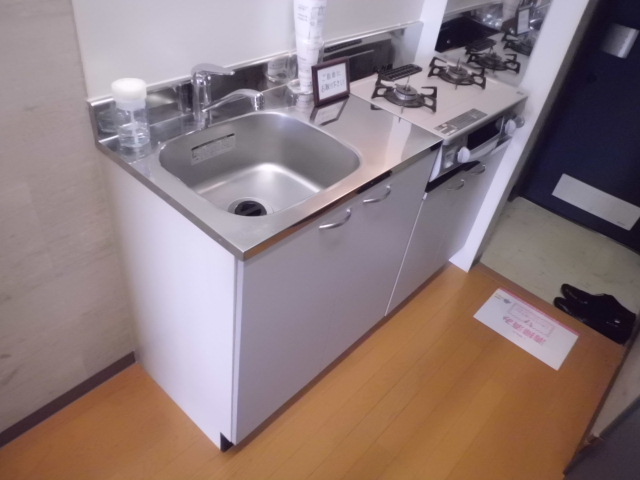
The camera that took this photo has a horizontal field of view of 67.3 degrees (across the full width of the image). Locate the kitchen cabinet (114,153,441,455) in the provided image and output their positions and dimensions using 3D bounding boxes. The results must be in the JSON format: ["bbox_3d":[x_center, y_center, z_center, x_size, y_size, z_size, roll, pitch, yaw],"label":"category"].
[{"bbox_3d":[-0.136,0.078,1.463,0.485,0.811,0.711,34,46,26],"label":"kitchen cabinet"}]

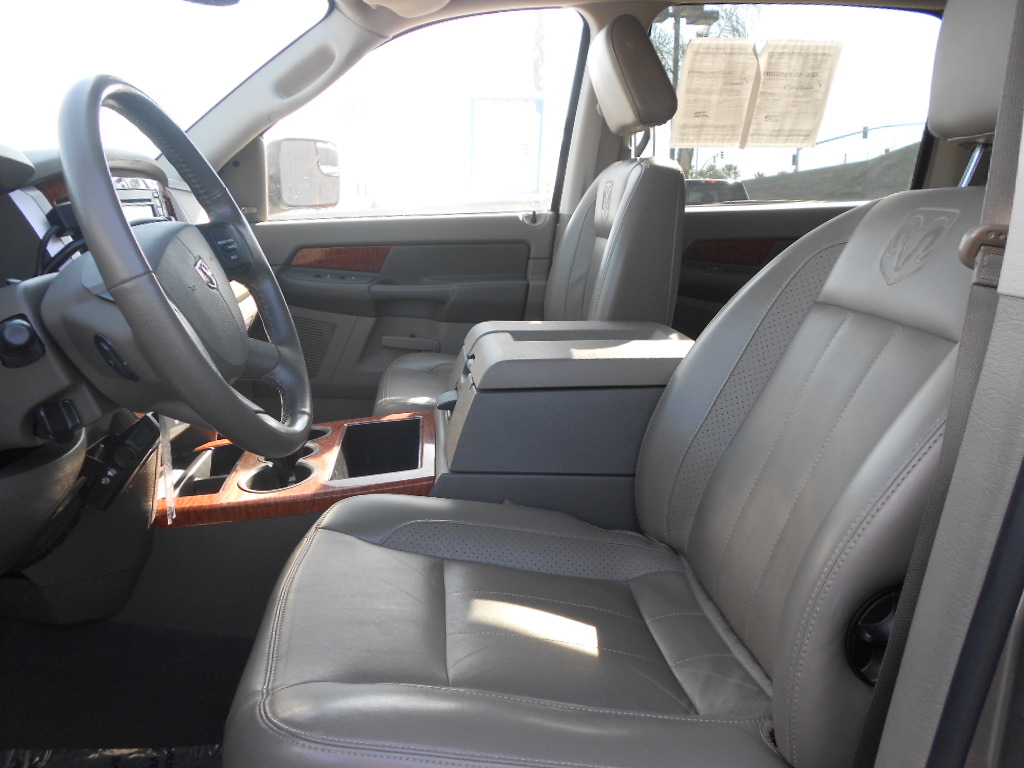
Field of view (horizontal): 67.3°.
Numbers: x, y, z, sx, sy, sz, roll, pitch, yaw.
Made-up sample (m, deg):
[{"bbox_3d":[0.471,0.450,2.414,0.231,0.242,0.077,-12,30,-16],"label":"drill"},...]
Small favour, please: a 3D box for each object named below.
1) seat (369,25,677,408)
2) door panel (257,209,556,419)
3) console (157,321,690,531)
[{"bbox_3d":[0.003,-0.253,1.718,0.665,1.032,0.540,0,17,-5],"label":"seat"},{"bbox_3d":[-0.311,-0.187,2.096,0.850,0.535,0.160,0,17,-5],"label":"door panel"},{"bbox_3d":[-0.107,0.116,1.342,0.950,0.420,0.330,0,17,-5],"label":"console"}]

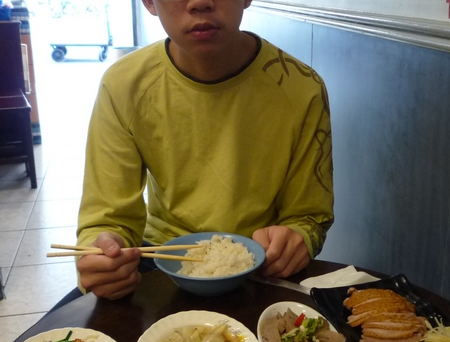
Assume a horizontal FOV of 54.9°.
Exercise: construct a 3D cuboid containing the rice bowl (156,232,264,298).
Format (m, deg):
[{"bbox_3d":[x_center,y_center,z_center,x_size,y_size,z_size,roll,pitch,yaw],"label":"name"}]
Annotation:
[{"bbox_3d":[-0.019,0.135,0.588,0.147,0.053,0.147,0,16,0],"label":"rice bowl"}]

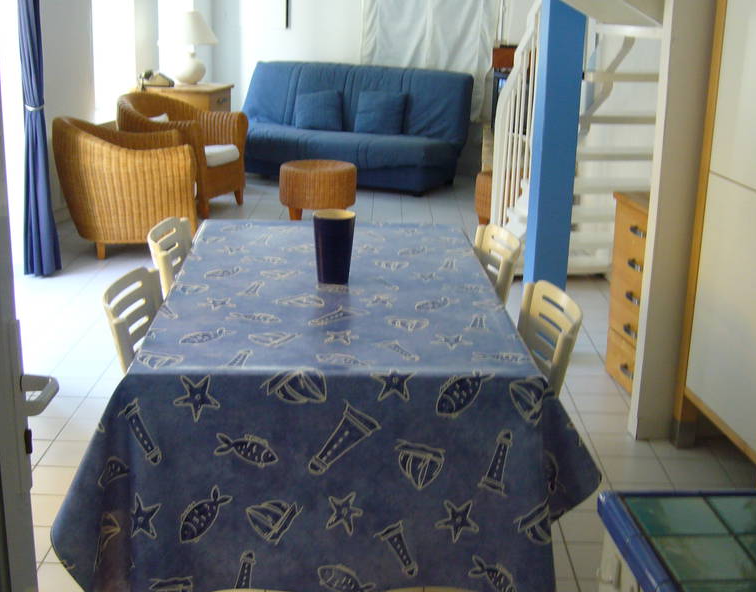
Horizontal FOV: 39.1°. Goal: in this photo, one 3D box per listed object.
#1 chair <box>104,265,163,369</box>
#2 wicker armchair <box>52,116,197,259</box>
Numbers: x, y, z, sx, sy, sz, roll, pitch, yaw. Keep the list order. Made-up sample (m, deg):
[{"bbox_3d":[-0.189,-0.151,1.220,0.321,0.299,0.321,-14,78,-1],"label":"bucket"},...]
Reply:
[{"bbox_3d":[-0.389,0.355,2.645,0.500,0.790,0.460,2,16,3],"label":"chair"},{"bbox_3d":[-1.451,-0.651,6.115,0.730,0.760,0.700,-4,17,-15],"label":"wicker armchair"}]

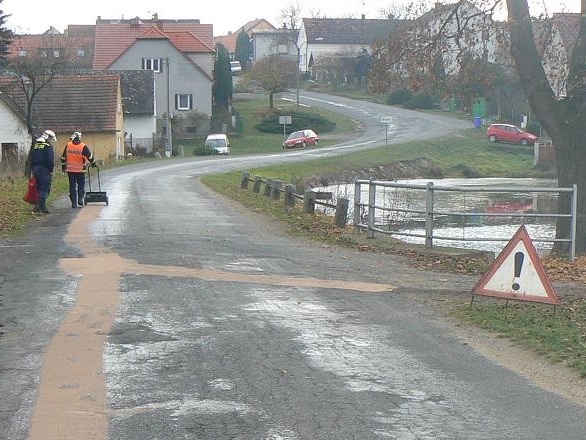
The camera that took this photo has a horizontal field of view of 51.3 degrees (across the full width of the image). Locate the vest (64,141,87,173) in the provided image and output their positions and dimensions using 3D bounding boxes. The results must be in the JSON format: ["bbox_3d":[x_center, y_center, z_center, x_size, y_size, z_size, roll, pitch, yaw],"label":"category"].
[{"bbox_3d":[-5.237,-1.507,14.700,0.500,0.750,0.320,-1,8,-8],"label":"vest"}]

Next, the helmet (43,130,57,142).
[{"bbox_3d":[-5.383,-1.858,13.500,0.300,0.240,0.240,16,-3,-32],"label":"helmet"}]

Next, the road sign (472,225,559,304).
[{"bbox_3d":[2.350,0.437,6.320,0.900,0.780,0.060,7,-3,23],"label":"road sign"}]

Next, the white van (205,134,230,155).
[{"bbox_3d":[-6.722,-6.731,54.500,1.800,1.900,4.300,0,8,-2],"label":"white van"}]

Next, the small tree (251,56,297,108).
[{"bbox_3d":[-2.143,-15.187,67.000,4.900,5.900,4.900,0,8,0],"label":"small tree"}]

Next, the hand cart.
[{"bbox_3d":[-4.747,-0.827,14.750,0.570,0.950,0.600,-1,8,-8],"label":"hand cart"}]

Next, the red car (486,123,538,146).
[{"bbox_3d":[17.389,-6.710,48.300,3.970,1.470,1.700,7,9,17],"label":"red car"}]

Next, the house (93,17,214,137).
[{"bbox_3d":[-13.700,-14.046,61.687,12.000,11.600,10.000,0,8,-3],"label":"house"}]

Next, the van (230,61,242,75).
[{"bbox_3d":[-9.176,-24.589,98.500,1.800,1.900,4.400,-1,8,-8],"label":"van"}]

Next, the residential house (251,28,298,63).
[{"bbox_3d":[-3.039,-30.481,109.000,8.300,7.200,8.500,0,8,0],"label":"residential house"}]

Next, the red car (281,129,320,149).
[{"bbox_3d":[0.722,-6.839,51.800,1.650,1.450,3.800,-4,6,25],"label":"red car"}]

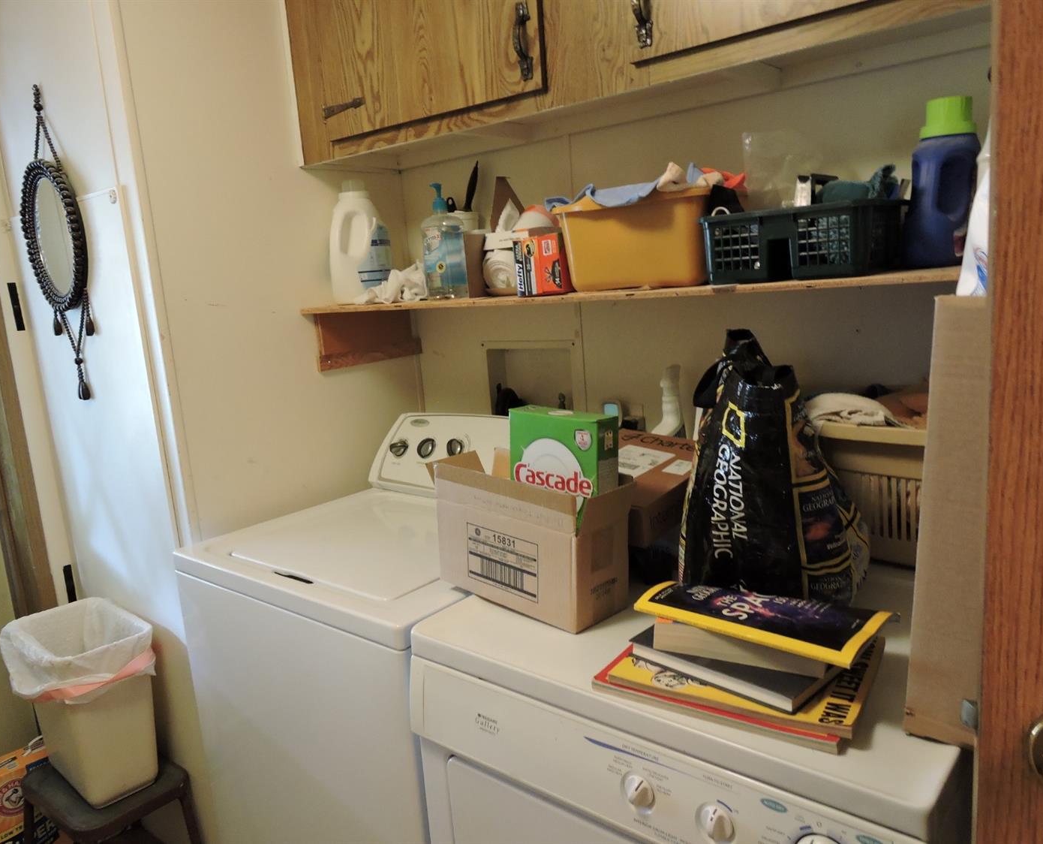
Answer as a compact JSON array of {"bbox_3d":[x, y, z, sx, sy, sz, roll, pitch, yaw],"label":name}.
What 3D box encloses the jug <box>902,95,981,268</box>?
[{"bbox_3d":[0.558,-0.315,1.031,0.130,0.219,0.086,-11,12,-32],"label":"jug"}]

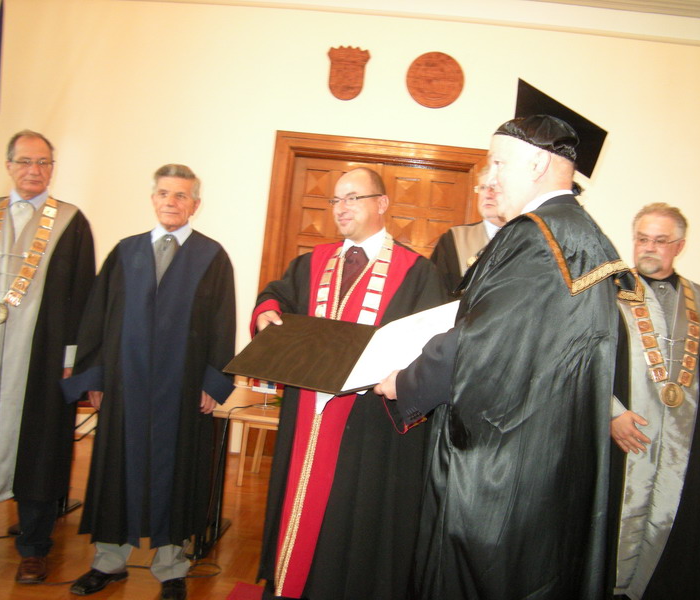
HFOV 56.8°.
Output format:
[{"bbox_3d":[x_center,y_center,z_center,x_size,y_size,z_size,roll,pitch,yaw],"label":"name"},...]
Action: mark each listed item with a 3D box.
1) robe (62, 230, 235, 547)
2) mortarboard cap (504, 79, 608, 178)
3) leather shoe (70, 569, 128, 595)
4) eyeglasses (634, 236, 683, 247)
[{"bbox_3d":[-0.790,0.354,2.590,0.670,1.230,0.400,7,-3,-13],"label":"robe"},{"bbox_3d":[0.477,-0.377,1.609,0.250,0.125,0.245,40,-4,18],"label":"mortarboard cap"},{"bbox_3d":[-0.969,1.066,2.502,0.102,0.100,0.275,4,-3,33],"label":"leather shoe"},{"bbox_3d":[1.137,-0.215,2.380,0.135,0.042,0.138,-4,4,-36],"label":"eyeglasses"}]

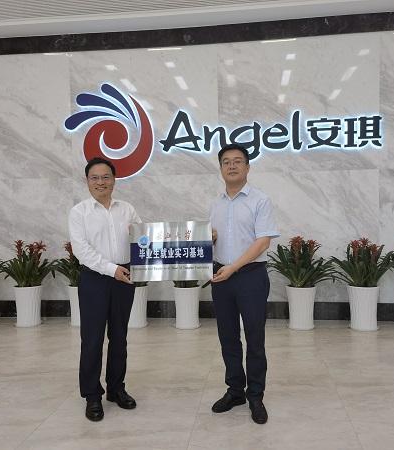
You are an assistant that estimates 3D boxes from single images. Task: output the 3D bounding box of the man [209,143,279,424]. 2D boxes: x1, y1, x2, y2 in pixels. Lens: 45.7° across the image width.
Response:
[{"bbox_3d":[0.311,0.353,3.074,0.470,1.790,0.400,0,2,19],"label":"man"}]

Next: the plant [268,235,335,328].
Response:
[{"bbox_3d":[1.172,0.643,5.269,0.699,1.028,0.660,-1,2,7],"label":"plant"}]

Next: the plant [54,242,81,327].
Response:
[{"bbox_3d":[-1.385,0.683,5.609,0.639,1.009,0.620,-1,2,7],"label":"plant"}]

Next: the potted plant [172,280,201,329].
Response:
[{"bbox_3d":[-0.119,0.676,5.419,0.607,0.994,0.588,-1,2,7],"label":"potted plant"}]

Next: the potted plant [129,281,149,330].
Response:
[{"bbox_3d":[-0.729,0.681,5.510,0.617,0.998,0.598,-1,2,7],"label":"potted plant"}]

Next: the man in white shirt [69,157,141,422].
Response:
[{"bbox_3d":[-0.606,0.402,3.127,0.490,1.718,0.400,-2,2,-24],"label":"man in white shirt"}]

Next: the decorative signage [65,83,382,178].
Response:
[{"bbox_3d":[0.238,-1.157,5.553,3.762,1.149,0.090,-1,2,7],"label":"decorative signage"}]

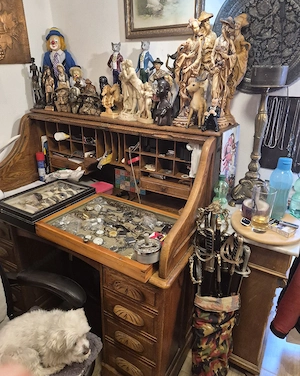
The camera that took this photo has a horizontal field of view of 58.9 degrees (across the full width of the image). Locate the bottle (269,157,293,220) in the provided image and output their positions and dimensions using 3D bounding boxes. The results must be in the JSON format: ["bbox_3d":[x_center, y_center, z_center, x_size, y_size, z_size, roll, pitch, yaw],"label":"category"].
[{"bbox_3d":[0.617,0.007,1.266,0.097,0.298,0.097,13,24,25],"label":"bottle"}]

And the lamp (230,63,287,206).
[{"bbox_3d":[0.587,-0.263,1.422,0.185,0.695,0.185,13,25,28],"label":"lamp"}]

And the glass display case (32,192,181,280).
[{"bbox_3d":[-0.151,0.183,1.224,0.582,0.050,0.423,14,25,29],"label":"glass display case"}]

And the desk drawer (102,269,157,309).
[{"bbox_3d":[0.002,0.339,1.214,0.278,0.149,0.360,13,25,28],"label":"desk drawer"}]

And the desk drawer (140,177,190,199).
[{"bbox_3d":[0.126,-0.026,1.484,0.290,0.061,0.200,13,25,28],"label":"desk drawer"}]

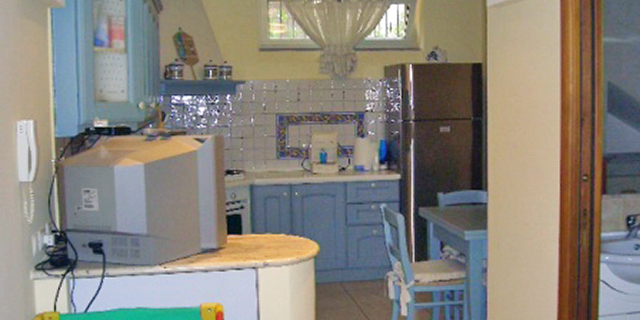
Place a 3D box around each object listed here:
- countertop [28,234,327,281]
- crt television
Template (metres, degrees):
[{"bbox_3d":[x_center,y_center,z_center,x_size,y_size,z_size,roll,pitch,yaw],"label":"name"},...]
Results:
[{"bbox_3d":[-0.559,0.394,3.008,1.120,0.040,0.600,-2,5,-10],"label":"countertop"},{"bbox_3d":[-0.741,0.145,2.987,0.570,0.475,0.460,0,5,14],"label":"crt television"}]

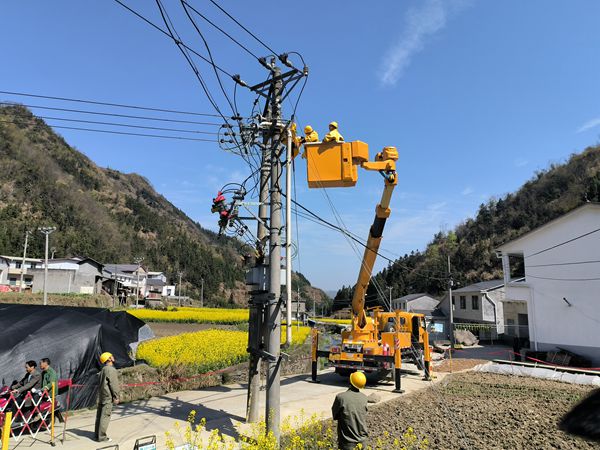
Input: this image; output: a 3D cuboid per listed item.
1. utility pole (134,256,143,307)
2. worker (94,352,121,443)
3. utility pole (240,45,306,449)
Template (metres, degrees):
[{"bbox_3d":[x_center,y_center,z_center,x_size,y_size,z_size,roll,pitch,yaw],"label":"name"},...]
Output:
[{"bbox_3d":[-23.002,8.253,66.560,1.500,7.412,0.300,0,-9,0],"label":"utility pole"},{"bbox_3d":[-3.866,3.478,9.498,0.450,1.730,0.520,4,-10,-27],"label":"worker"},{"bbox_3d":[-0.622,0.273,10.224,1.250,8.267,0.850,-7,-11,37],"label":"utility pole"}]

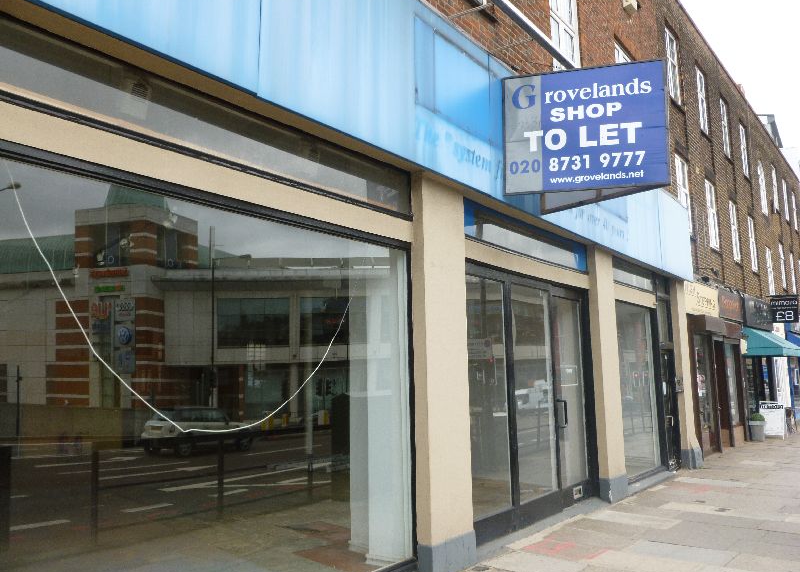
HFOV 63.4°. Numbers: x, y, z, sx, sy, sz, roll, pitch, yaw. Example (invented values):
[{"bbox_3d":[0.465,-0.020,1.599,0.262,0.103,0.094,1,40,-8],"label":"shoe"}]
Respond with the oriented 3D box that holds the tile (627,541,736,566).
[{"bbox_3d":[2.517,2.424,5.816,0.824,0.050,0.541,-7,-10,37],"label":"tile"}]

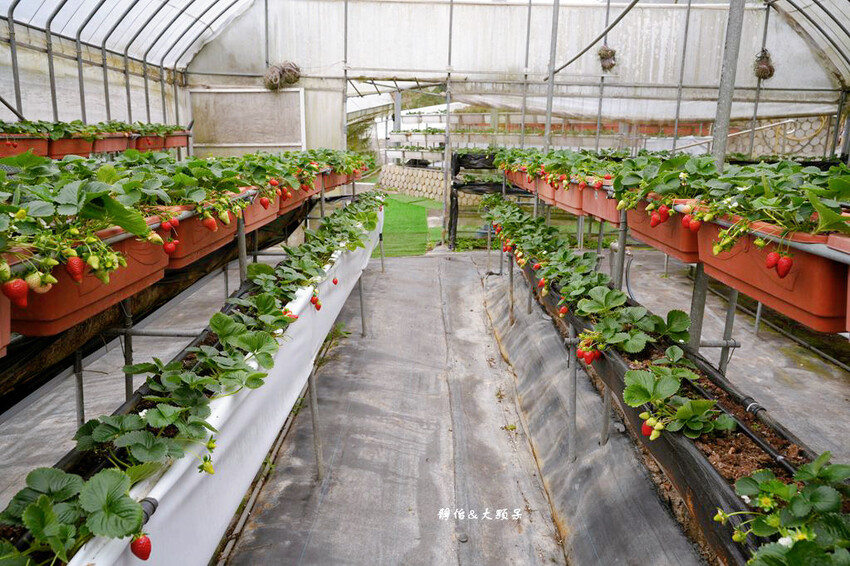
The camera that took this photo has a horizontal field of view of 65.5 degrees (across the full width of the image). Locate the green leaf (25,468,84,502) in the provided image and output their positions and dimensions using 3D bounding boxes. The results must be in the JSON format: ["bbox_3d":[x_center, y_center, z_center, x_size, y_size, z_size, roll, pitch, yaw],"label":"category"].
[{"bbox_3d":[-0.639,0.349,1.140,0.100,0.035,0.060,-2,12,-16],"label":"green leaf"}]

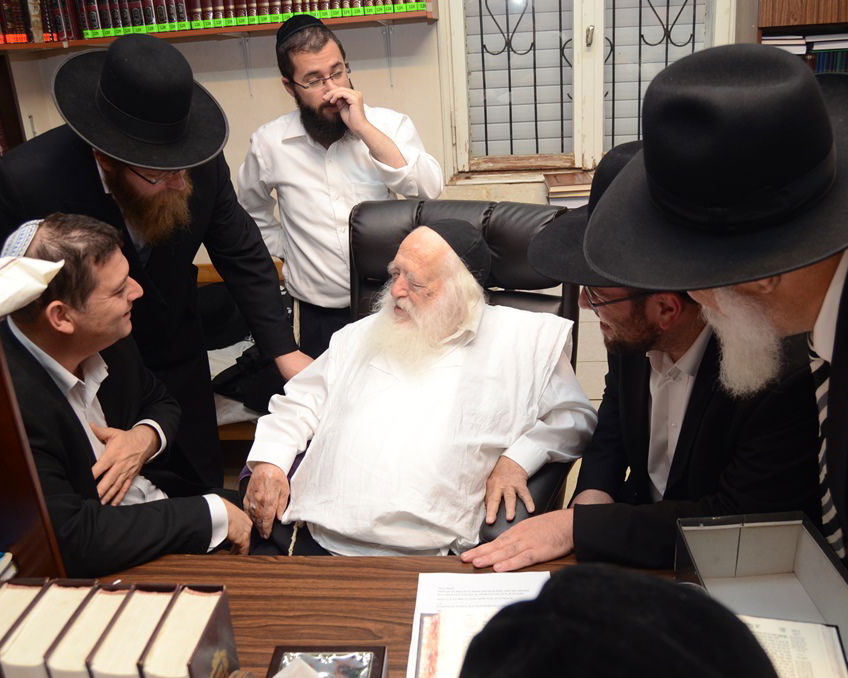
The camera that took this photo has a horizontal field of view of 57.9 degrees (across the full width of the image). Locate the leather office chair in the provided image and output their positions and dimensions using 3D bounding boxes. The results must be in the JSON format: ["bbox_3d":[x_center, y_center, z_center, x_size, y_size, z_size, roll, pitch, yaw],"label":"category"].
[{"bbox_3d":[0.023,0.357,1.684,0.660,1.230,0.700,4,20,25],"label":"leather office chair"}]

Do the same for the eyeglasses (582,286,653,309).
[{"bbox_3d":[0.349,-0.091,1.297,0.140,0.043,0.140,-10,18,7],"label":"eyeglasses"}]

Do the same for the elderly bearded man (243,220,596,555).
[{"bbox_3d":[0.028,0.406,1.490,0.660,1.240,0.800,1,19,17],"label":"elderly bearded man"}]

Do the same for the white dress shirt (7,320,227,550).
[{"bbox_3d":[-0.562,0.256,1.411,0.470,0.600,0.450,9,23,35],"label":"white dress shirt"}]

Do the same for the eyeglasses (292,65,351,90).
[{"bbox_3d":[-0.270,-0.680,1.929,0.140,0.043,0.140,-29,50,-23],"label":"eyeglasses"}]

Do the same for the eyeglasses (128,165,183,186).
[{"bbox_3d":[-0.559,-0.372,1.567,0.140,0.043,0.140,29,37,9],"label":"eyeglasses"}]

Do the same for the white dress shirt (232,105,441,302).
[{"bbox_3d":[-0.211,-0.330,1.940,0.510,0.530,0.330,-7,19,-7],"label":"white dress shirt"}]

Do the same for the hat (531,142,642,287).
[{"bbox_3d":[0.376,-0.213,1.320,0.380,0.160,0.330,-9,18,6],"label":"hat"}]

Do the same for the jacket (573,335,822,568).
[{"bbox_3d":[0.510,0.237,1.442,0.520,0.640,0.490,-19,24,-38],"label":"jacket"}]

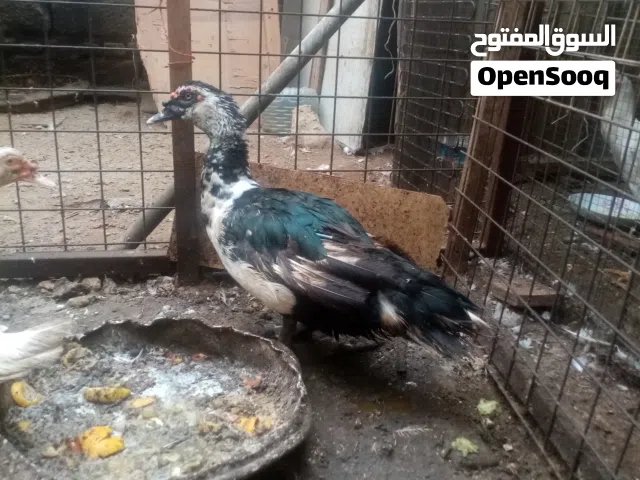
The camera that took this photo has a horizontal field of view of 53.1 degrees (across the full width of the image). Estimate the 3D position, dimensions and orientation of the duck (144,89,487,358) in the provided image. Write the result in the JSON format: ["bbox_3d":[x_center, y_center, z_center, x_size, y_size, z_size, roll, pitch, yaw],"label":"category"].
[{"bbox_3d":[0.020,-0.011,1.007,0.542,0.437,0.195,1,21,-6],"label":"duck"}]

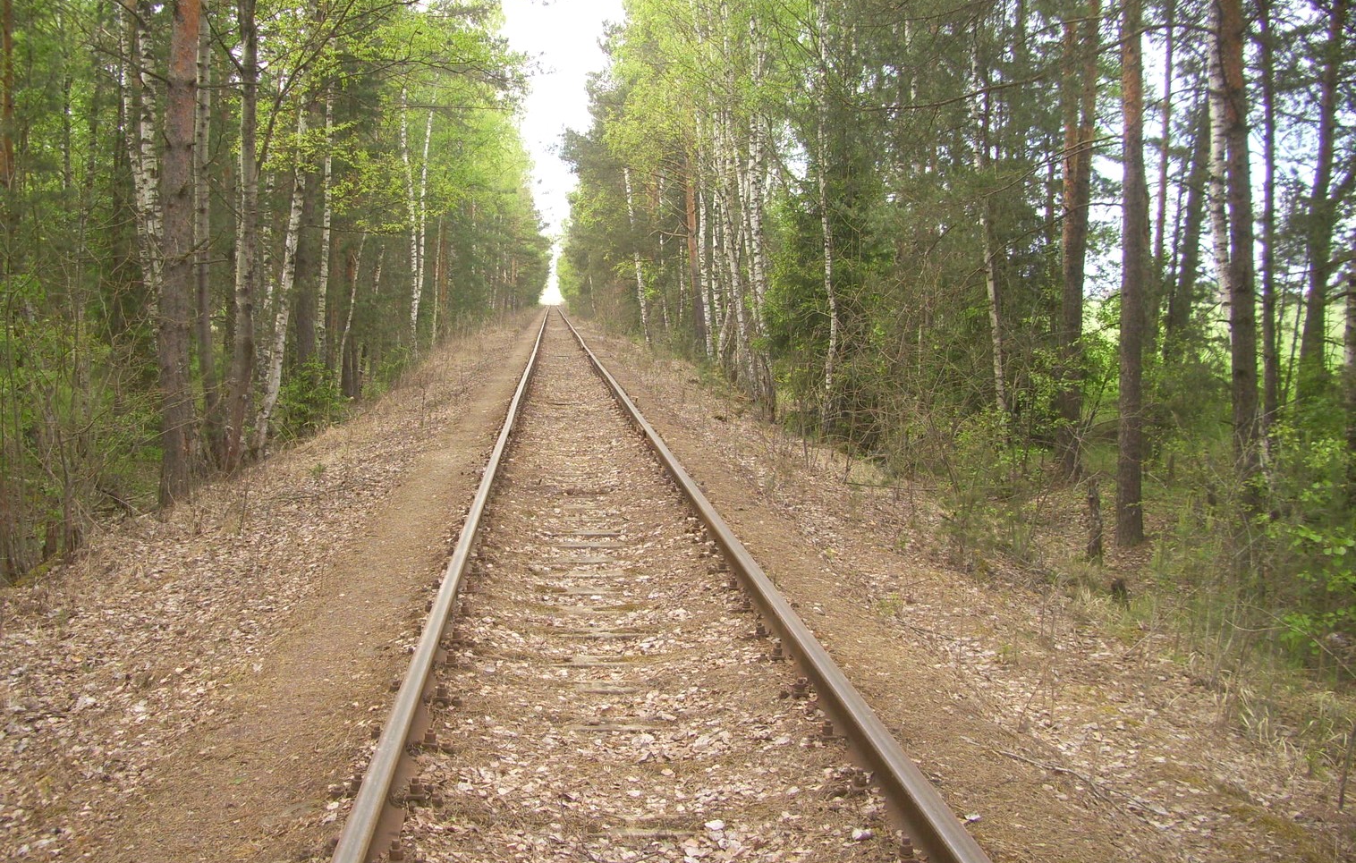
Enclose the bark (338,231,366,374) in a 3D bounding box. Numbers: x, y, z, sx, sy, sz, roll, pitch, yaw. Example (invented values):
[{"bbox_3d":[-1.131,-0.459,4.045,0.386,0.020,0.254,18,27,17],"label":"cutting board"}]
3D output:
[{"bbox_3d":[-8.267,-3.194,33.850,0.190,3.740,0.170,11,5,-1],"label":"bark"}]

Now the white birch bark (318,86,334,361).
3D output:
[{"bbox_3d":[-7.723,-4.534,29.199,0.190,5.980,0.180,3,6,0],"label":"white birch bark"}]

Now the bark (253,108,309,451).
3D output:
[{"bbox_3d":[-6.321,-2.405,21.368,0.280,5.540,0.240,9,5,-1],"label":"bark"}]

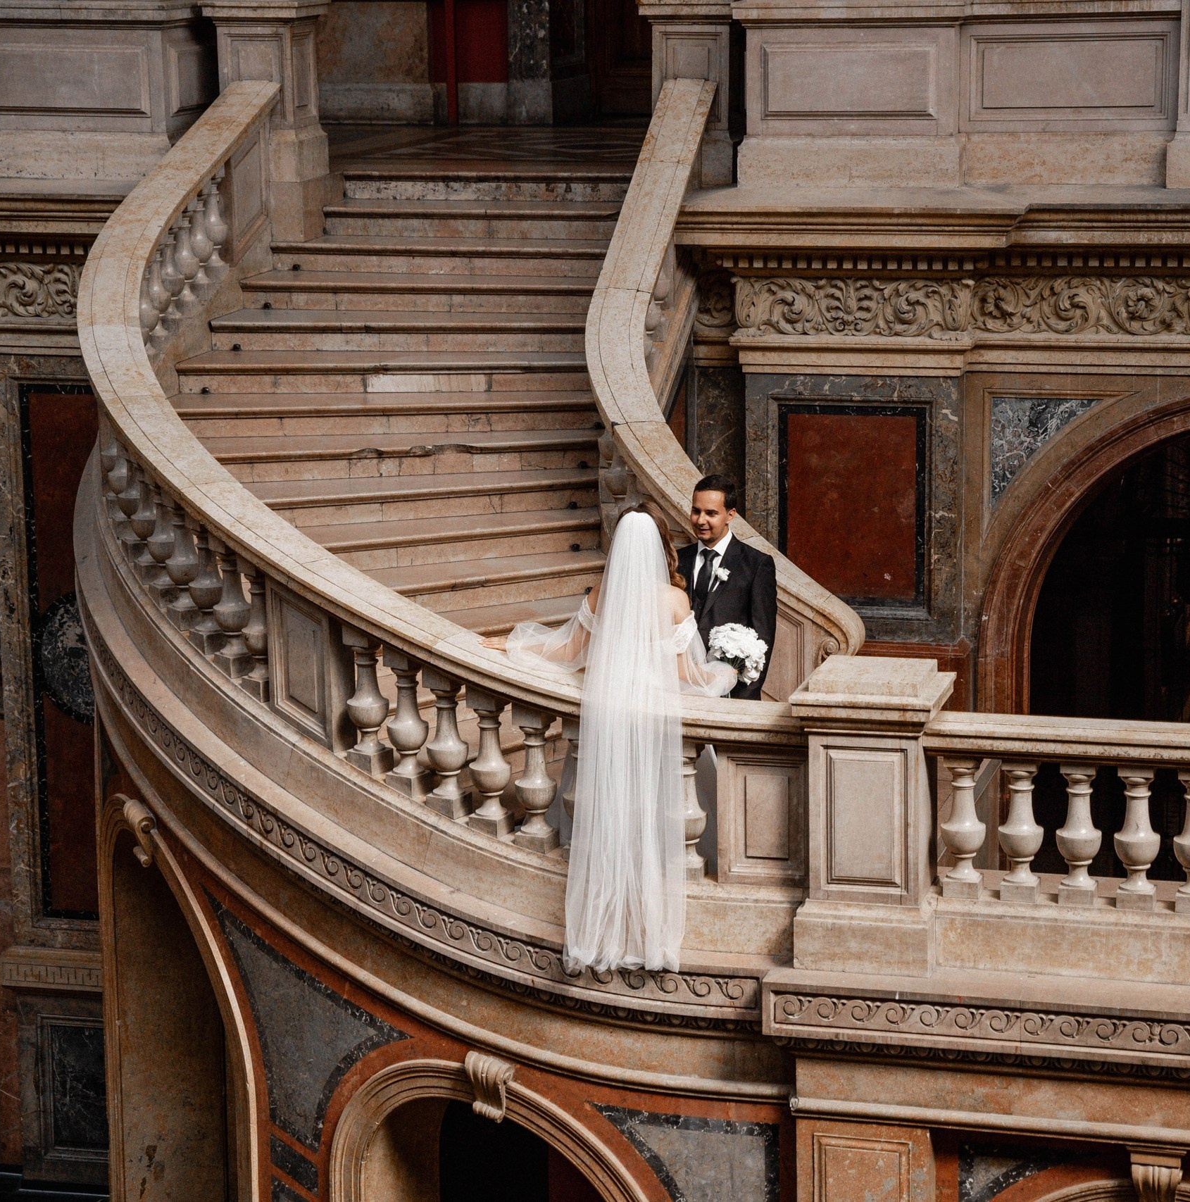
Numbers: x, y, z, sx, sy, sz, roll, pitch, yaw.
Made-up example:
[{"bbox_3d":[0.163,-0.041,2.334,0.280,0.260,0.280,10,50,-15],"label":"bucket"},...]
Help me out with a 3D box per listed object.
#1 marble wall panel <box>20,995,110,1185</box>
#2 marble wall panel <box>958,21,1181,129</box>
[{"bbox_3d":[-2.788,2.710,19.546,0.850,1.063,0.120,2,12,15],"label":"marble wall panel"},{"bbox_3d":[2.353,-2.598,17.335,1.017,0.509,0.120,2,12,15],"label":"marble wall panel"}]

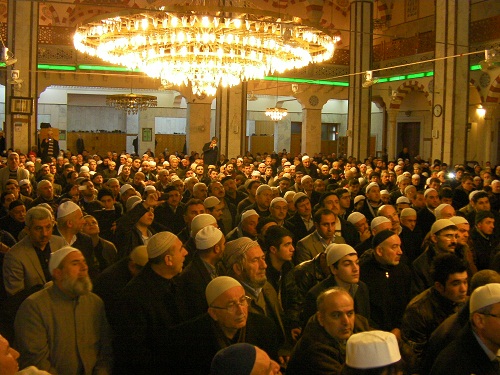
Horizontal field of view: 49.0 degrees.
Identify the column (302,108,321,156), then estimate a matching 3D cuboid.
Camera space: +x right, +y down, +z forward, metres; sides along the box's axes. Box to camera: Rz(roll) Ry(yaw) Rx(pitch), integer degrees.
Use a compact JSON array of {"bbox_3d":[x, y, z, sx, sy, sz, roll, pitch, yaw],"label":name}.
[{"bbox_3d":[2.160,-1.472,19.716,0.560,2.700,0.460,0,5,-18],"label":"column"}]

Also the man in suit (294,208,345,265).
[{"bbox_3d":[0.583,0.643,4.465,0.550,0.920,0.600,-1,6,-28],"label":"man in suit"}]

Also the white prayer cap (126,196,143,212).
[{"bbox_3d":[-1.266,0.180,6.000,0.195,0.110,0.175,-20,-3,22],"label":"white prayer cap"}]

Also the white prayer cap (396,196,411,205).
[{"bbox_3d":[1.764,0.151,6.300,0.170,0.110,0.185,1,3,0],"label":"white prayer cap"}]

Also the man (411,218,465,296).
[{"bbox_3d":[1.426,0.705,4.067,0.550,0.920,0.600,-2,6,-30],"label":"man"}]

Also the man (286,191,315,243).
[{"bbox_3d":[0.566,0.543,5.841,0.580,0.980,0.600,-1,6,-28],"label":"man"}]

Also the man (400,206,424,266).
[{"bbox_3d":[1.613,0.679,5.489,0.580,0.950,0.600,-1,6,-25],"label":"man"}]

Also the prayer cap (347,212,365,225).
[{"bbox_3d":[0.973,0.285,5.050,0.170,0.115,0.185,-9,-5,-1],"label":"prayer cap"}]

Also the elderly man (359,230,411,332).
[{"bbox_3d":[0.941,0.759,3.717,0.550,0.920,0.600,0,6,-15],"label":"elderly man"}]

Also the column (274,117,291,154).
[{"bbox_3d":[1.421,-1.980,24.606,0.600,2.500,0.500,0,6,-19],"label":"column"}]

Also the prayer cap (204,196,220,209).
[{"bbox_3d":[-0.393,0.156,5.750,0.185,0.110,0.170,-8,-3,0],"label":"prayer cap"}]

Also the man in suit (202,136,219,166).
[{"bbox_3d":[-0.946,-0.409,13.557,0.500,1.680,0.400,-1,6,-22],"label":"man in suit"}]

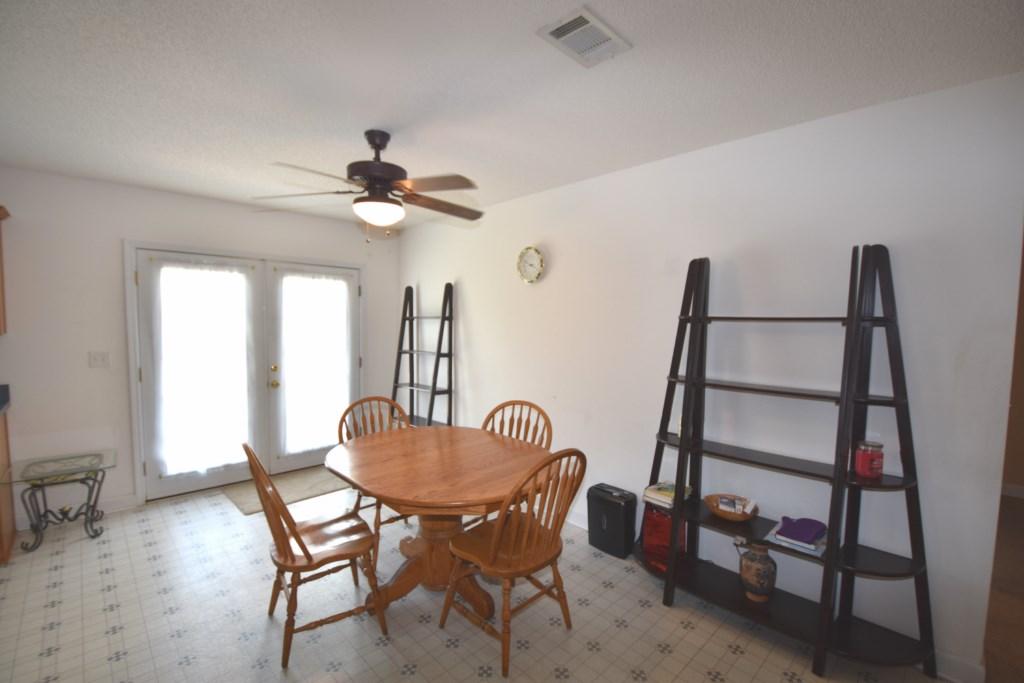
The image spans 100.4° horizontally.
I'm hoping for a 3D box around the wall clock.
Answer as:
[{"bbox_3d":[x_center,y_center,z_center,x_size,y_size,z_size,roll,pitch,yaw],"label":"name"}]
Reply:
[{"bbox_3d":[0.135,-0.612,3.414,0.045,0.297,0.297,-2,4,-44],"label":"wall clock"}]

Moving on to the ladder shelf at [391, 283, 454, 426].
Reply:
[{"bbox_3d":[-0.973,0.355,4.320,0.375,1.860,0.760,-2,4,-44],"label":"ladder shelf"}]

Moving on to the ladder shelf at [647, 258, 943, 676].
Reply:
[{"bbox_3d":[1.200,0.487,2.106,0.380,1.870,1.440,-2,4,-44],"label":"ladder shelf"}]

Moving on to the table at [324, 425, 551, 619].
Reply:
[{"bbox_3d":[-0.425,1.007,2.422,1.080,0.750,1.360,-2,4,-44],"label":"table"}]

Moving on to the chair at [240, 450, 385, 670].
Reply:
[{"bbox_3d":[-0.951,0.912,2.038,0.585,0.955,0.510,-1,3,-35],"label":"chair"}]

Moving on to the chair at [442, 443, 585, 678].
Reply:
[{"bbox_3d":[0.028,0.927,1.986,0.510,0.965,0.600,-1,4,-41],"label":"chair"}]

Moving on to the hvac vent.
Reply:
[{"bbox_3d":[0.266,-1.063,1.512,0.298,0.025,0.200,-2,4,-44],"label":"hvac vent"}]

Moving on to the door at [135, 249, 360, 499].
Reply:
[{"bbox_3d":[-2.295,0.264,3.983,1.825,2.030,0.060,-2,4,-44],"label":"door"}]

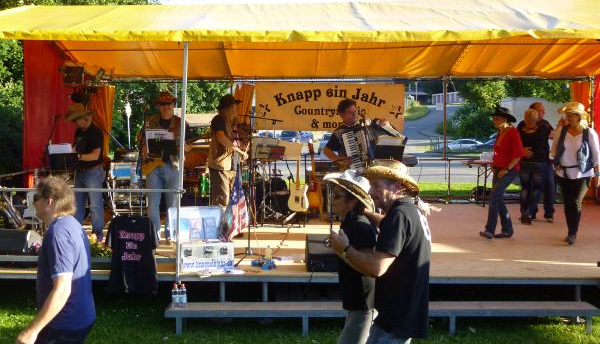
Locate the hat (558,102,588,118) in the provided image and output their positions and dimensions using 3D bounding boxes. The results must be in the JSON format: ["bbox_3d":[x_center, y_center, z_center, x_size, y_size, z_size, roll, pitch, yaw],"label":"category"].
[{"bbox_3d":[3.334,-0.762,6.550,0.310,0.150,0.360,4,1,41],"label":"hat"}]

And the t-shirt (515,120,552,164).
[{"bbox_3d":[3.534,-0.459,8.080,0.520,0.670,0.280,0,4,-6],"label":"t-shirt"}]

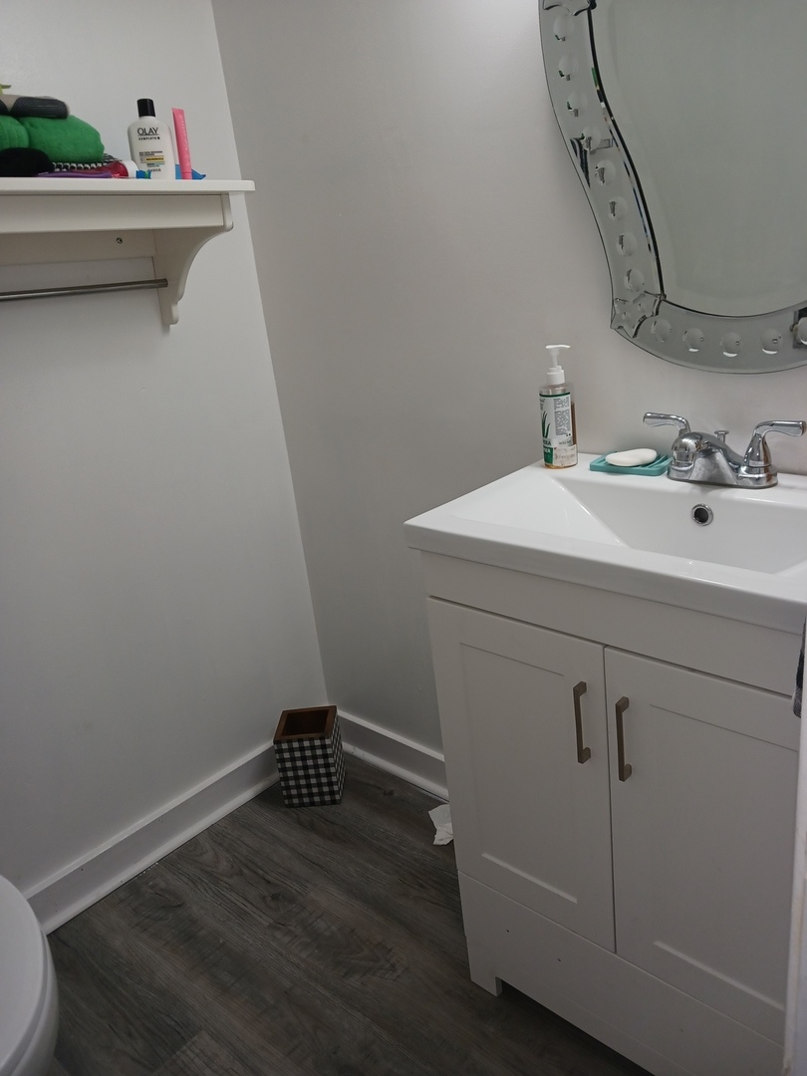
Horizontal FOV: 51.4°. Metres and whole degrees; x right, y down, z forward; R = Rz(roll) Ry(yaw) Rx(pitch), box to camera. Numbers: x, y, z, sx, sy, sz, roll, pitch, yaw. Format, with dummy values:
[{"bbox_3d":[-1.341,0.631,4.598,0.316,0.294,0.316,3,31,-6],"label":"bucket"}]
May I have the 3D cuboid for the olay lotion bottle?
[{"bbox_3d":[-0.432,-0.680,1.448,0.071,0.140,0.042,-9,19,-12],"label":"olay lotion bottle"}]

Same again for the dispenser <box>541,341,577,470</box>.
[{"bbox_3d":[0.249,-0.214,1.359,0.054,0.196,0.053,-3,20,11],"label":"dispenser"}]

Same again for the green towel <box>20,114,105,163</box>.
[{"bbox_3d":[-0.558,-0.652,1.369,0.135,0.080,0.120,12,25,42],"label":"green towel"}]

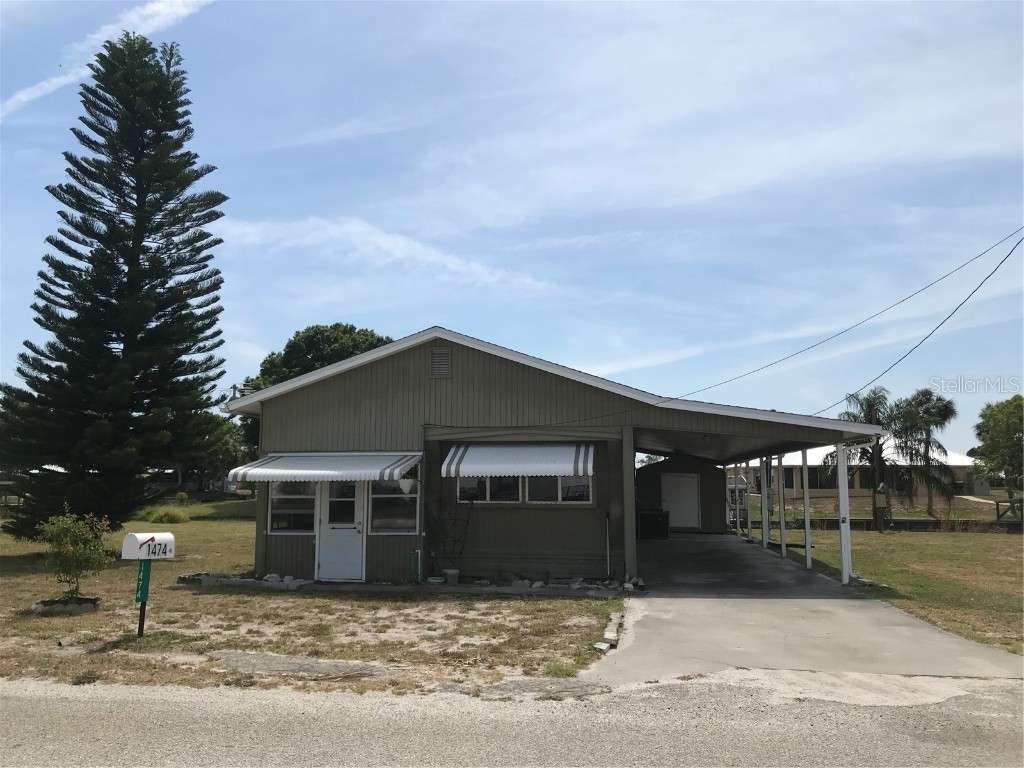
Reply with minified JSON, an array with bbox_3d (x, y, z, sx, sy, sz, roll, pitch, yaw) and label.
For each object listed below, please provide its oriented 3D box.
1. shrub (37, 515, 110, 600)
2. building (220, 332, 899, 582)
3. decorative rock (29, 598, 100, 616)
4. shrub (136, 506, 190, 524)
[{"bbox_3d":[-6.034,2.371,11.450,0.950,1.200,0.920,0,-7,0],"label":"shrub"},{"bbox_3d":[1.408,2.036,21.832,11.650,4.570,15.200,-1,-7,8],"label":"building"},{"bbox_3d":[-6.132,3.056,11.350,0.900,0.160,0.780,0,-7,0],"label":"decorative rock"},{"bbox_3d":[-16.165,6.042,38.200,2.200,0.780,1.900,0,-7,0],"label":"shrub"}]

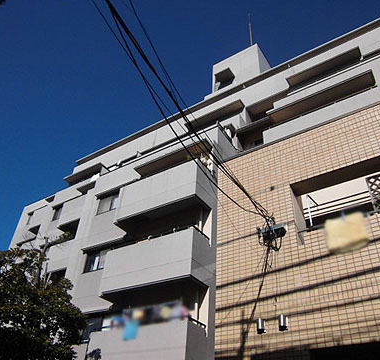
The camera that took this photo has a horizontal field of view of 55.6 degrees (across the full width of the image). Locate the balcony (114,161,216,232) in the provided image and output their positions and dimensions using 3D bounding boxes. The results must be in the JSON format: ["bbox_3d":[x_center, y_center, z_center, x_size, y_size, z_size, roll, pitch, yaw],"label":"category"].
[{"bbox_3d":[-1.018,0.736,13.701,3.780,1.530,1.150,-20,-43,28],"label":"balcony"}]

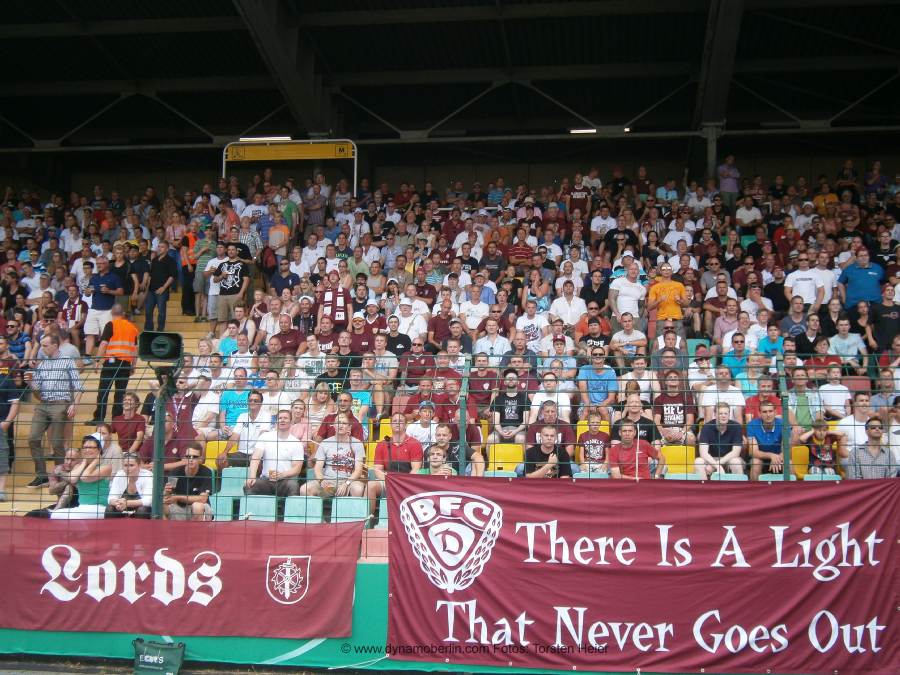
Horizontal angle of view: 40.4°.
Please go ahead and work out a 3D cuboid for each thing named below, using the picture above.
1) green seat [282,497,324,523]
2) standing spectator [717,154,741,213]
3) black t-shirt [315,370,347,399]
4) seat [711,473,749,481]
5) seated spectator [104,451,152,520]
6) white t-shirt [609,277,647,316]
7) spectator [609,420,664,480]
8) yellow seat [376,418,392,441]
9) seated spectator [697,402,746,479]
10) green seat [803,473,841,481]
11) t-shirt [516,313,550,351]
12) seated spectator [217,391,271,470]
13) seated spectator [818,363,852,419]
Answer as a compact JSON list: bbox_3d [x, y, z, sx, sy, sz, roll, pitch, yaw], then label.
[{"bbox_3d":[-1.566,1.856,12.630,0.420,0.420,0.440,0,-7,7],"label":"green seat"},{"bbox_3d":[6.221,-3.194,27.200,0.520,1.746,0.400,0,-7,7],"label":"standing spectator"},{"bbox_3d":[-1.545,0.764,15.869,0.500,0.620,0.300,0,-5,7],"label":"black t-shirt"},{"bbox_3d":[2.989,1.648,12.973,0.420,0.420,0.440,0,-7,7],"label":"seat"},{"bbox_3d":[-3.381,1.795,12.850,0.520,1.200,0.800,0,-6,7],"label":"seated spectator"},{"bbox_3d":[2.658,-0.614,18.300,0.560,0.620,0.320,1,-4,-6],"label":"white t-shirt"},{"bbox_3d":[1.942,1.538,12.908,0.570,1.320,0.800,0,-4,8],"label":"spectator"},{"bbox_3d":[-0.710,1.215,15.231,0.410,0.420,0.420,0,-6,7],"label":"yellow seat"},{"bbox_3d":[3.039,1.333,13.727,0.550,1.210,0.780,0,-6,7],"label":"seated spectator"},{"bbox_3d":[3.942,1.645,12.815,0.430,0.420,0.440,0,-4,8],"label":"green seat"},{"bbox_3d":[1.233,-0.059,18.151,0.500,0.580,0.300,0,-6,9],"label":"t-shirt"},{"bbox_3d":[-2.327,1.265,14.153,0.580,1.280,0.750,0,-5,7],"label":"seated spectator"},{"bbox_3d":[4.745,0.872,15.049,0.440,1.090,0.680,-1,-6,14],"label":"seated spectator"}]

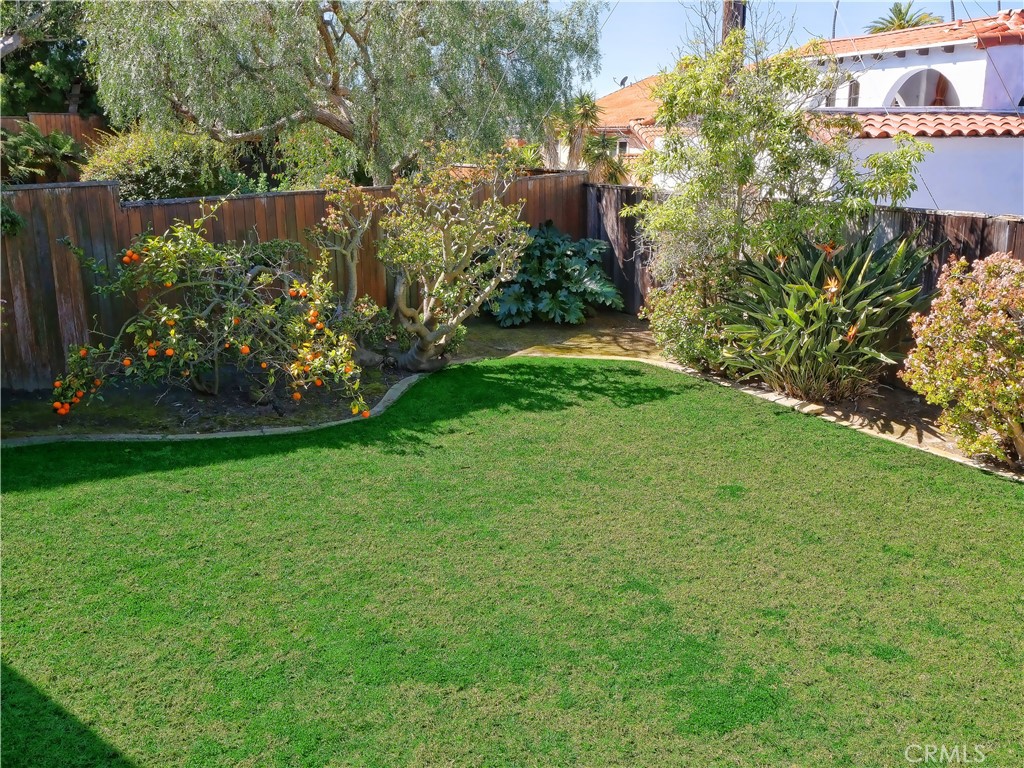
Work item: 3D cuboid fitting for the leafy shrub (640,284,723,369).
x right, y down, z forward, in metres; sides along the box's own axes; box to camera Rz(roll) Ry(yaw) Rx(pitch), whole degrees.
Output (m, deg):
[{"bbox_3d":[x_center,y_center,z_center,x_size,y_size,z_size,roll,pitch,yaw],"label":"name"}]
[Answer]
[{"bbox_3d":[2.076,-0.826,11.458,1.000,0.950,0.950,3,16,10],"label":"leafy shrub"}]

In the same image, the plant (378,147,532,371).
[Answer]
[{"bbox_3d":[-0.637,-1.370,10.681,1.550,2.420,1.500,-1,16,-3],"label":"plant"}]

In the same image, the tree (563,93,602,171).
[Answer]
[{"bbox_3d":[1.329,-3.801,17.839,0.750,3.200,0.750,1,16,4],"label":"tree"}]

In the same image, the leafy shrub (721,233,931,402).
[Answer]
[{"bbox_3d":[3.240,-0.717,9.878,1.950,1.600,1.650,5,17,18],"label":"leafy shrub"}]

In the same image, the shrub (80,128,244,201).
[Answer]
[{"bbox_3d":[-4.834,-2.178,13.206,2.100,2.600,1.900,-6,17,-19],"label":"shrub"}]

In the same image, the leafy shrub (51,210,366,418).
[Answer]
[{"bbox_3d":[-3.035,-0.768,9.656,2.850,1.820,2.100,-5,17,-17],"label":"leafy shrub"}]

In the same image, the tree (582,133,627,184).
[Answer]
[{"bbox_3d":[1.715,-3.355,17.550,0.800,2.500,0.800,2,16,5],"label":"tree"}]

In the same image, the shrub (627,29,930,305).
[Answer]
[{"bbox_3d":[2.910,-2.002,10.657,3.000,3.550,2.400,4,16,14],"label":"shrub"}]

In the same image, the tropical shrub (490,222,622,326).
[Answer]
[{"bbox_3d":[0.581,-1.631,13.569,1.800,1.350,1.500,1,16,2],"label":"tropical shrub"}]

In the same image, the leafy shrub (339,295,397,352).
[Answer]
[{"bbox_3d":[-1.775,-0.780,11.627,0.660,0.730,0.600,-2,16,-9],"label":"leafy shrub"}]

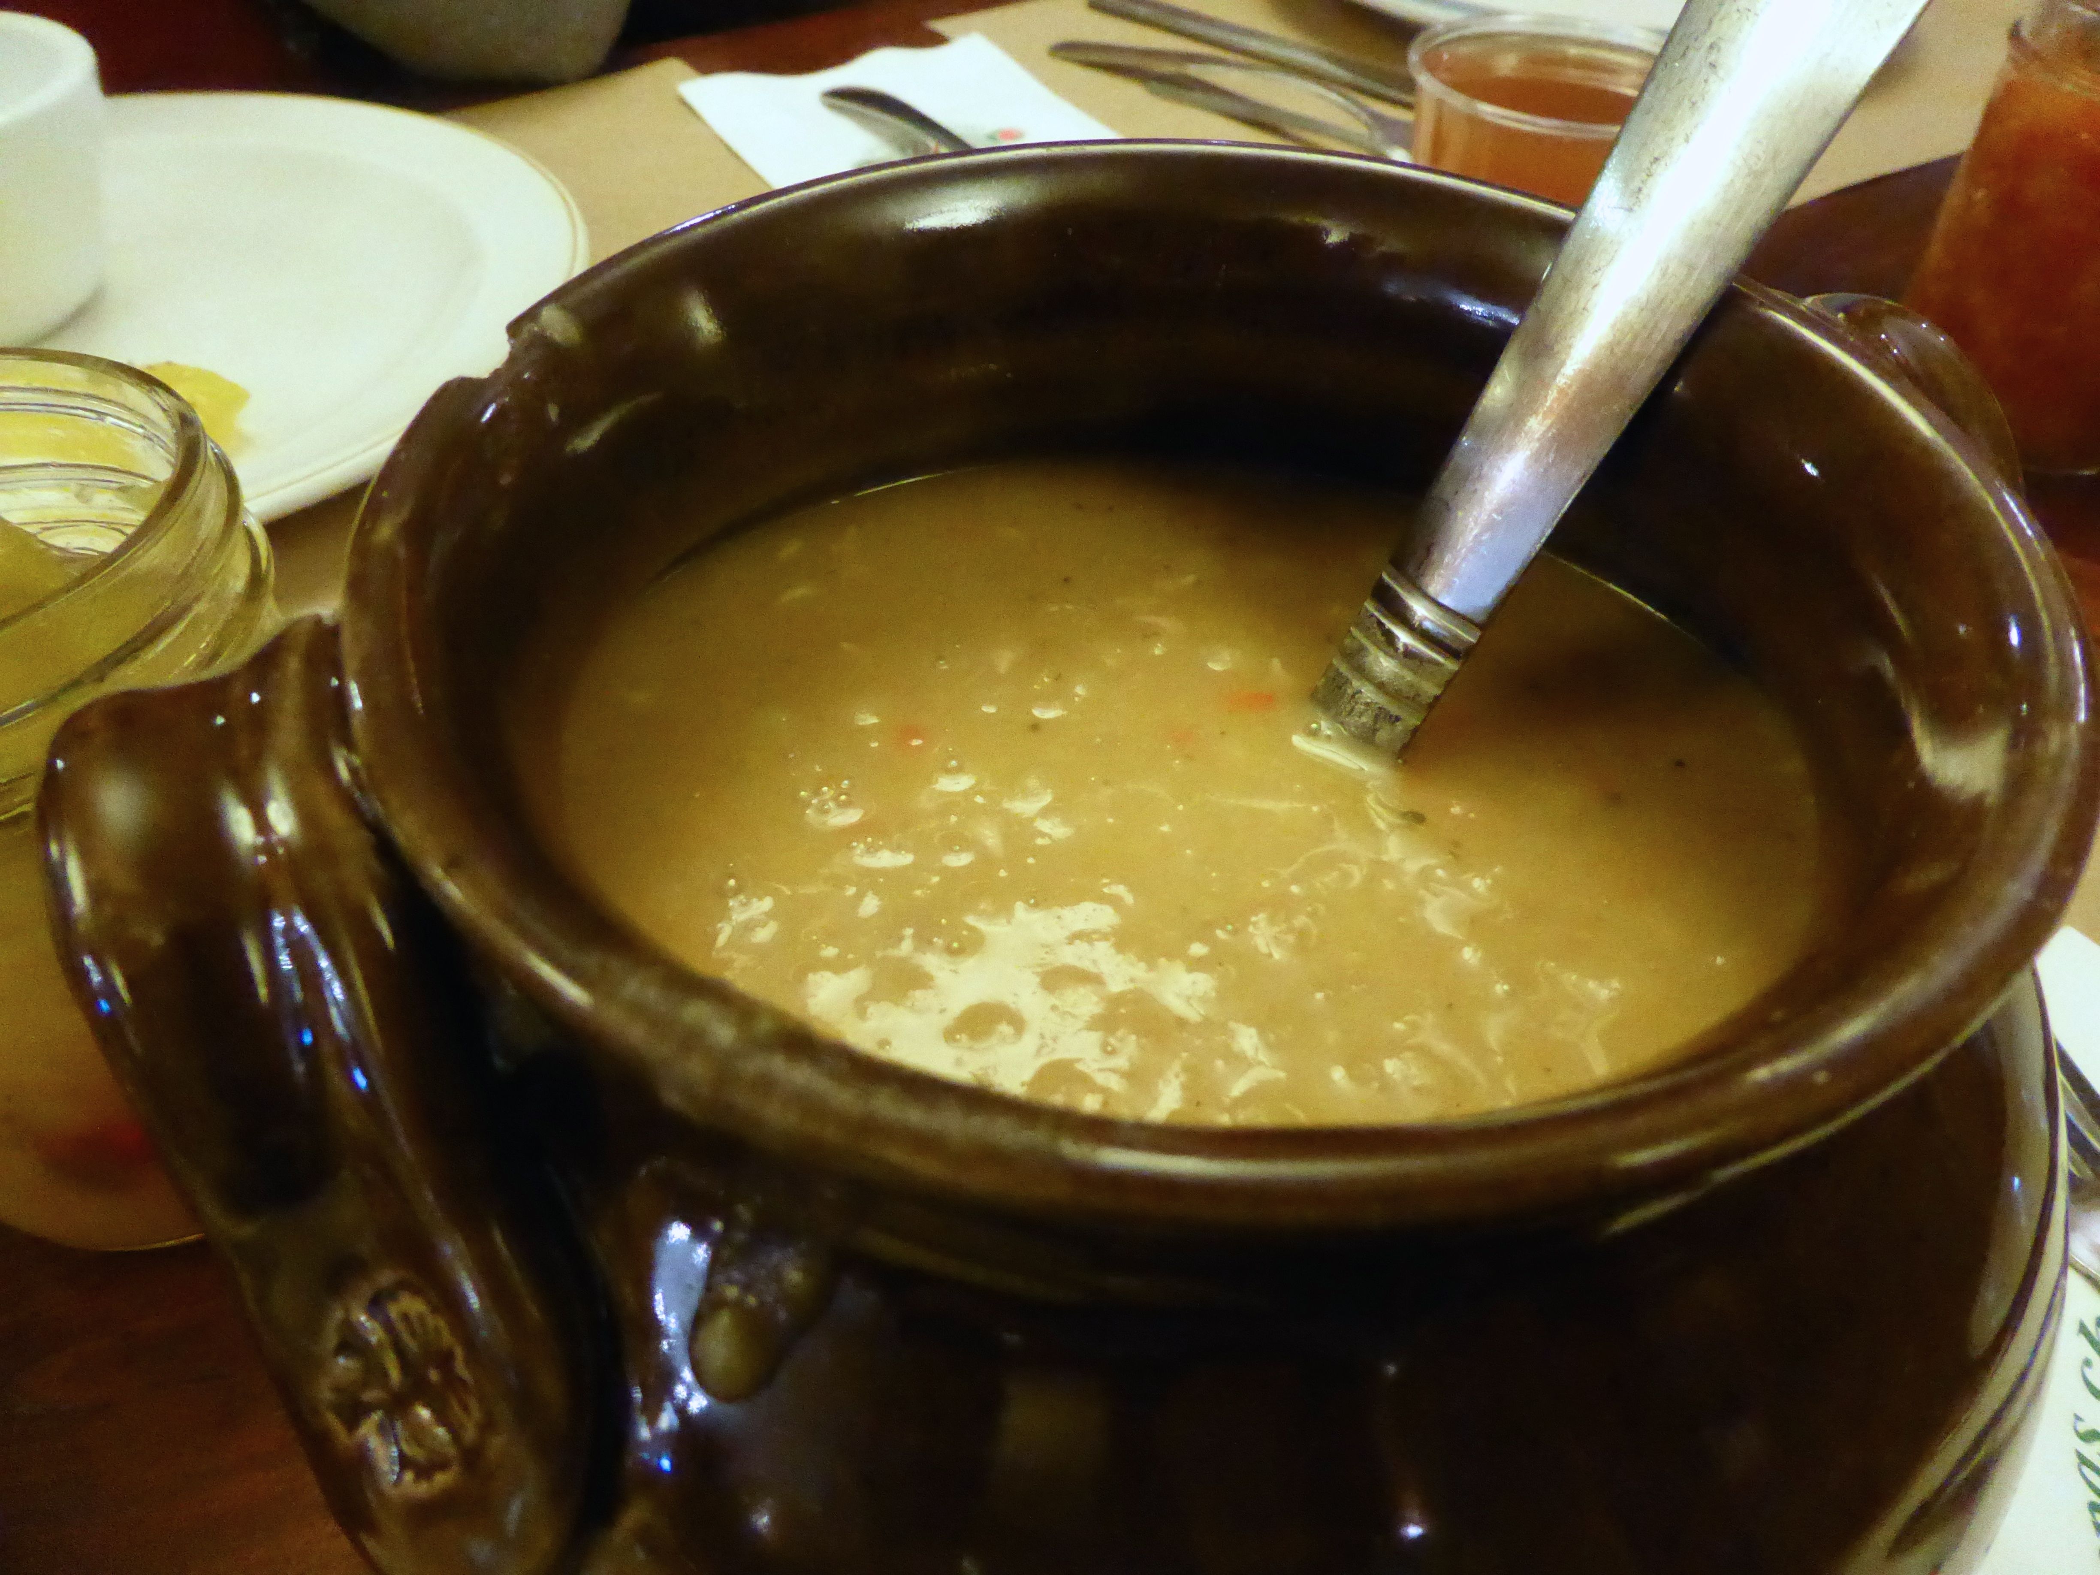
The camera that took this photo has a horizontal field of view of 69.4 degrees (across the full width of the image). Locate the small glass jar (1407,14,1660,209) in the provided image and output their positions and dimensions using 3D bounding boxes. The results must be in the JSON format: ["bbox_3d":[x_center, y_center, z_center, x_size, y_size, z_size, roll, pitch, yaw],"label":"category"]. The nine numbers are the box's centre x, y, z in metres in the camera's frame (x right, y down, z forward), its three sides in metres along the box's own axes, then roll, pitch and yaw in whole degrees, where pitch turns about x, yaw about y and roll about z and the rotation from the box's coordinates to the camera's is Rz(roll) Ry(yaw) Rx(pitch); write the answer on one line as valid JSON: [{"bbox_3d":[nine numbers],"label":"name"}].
[{"bbox_3d":[0.127,-0.159,0.395,0.077,0.056,0.077,1,44,0],"label":"small glass jar"}]

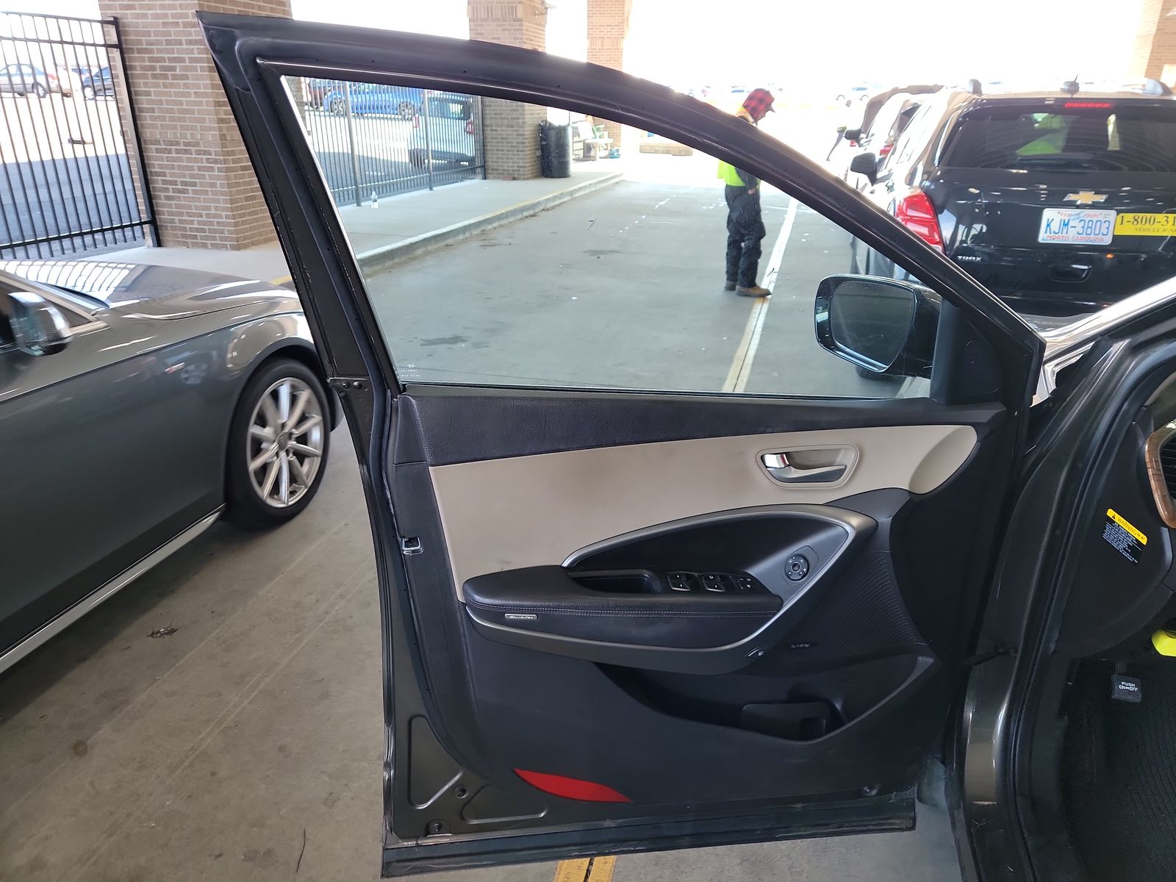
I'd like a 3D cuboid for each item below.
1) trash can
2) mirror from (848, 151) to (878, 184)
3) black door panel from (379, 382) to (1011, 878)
[{"bbox_3d":[-0.704,-6.296,17.600,0.660,1.080,0.660,0,22,0],"label":"trash can"},{"bbox_3d":[2.150,-2.132,6.350,0.215,0.220,0.130,6,23,14],"label":"mirror"},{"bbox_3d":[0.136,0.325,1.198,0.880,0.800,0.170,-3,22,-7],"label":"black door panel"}]

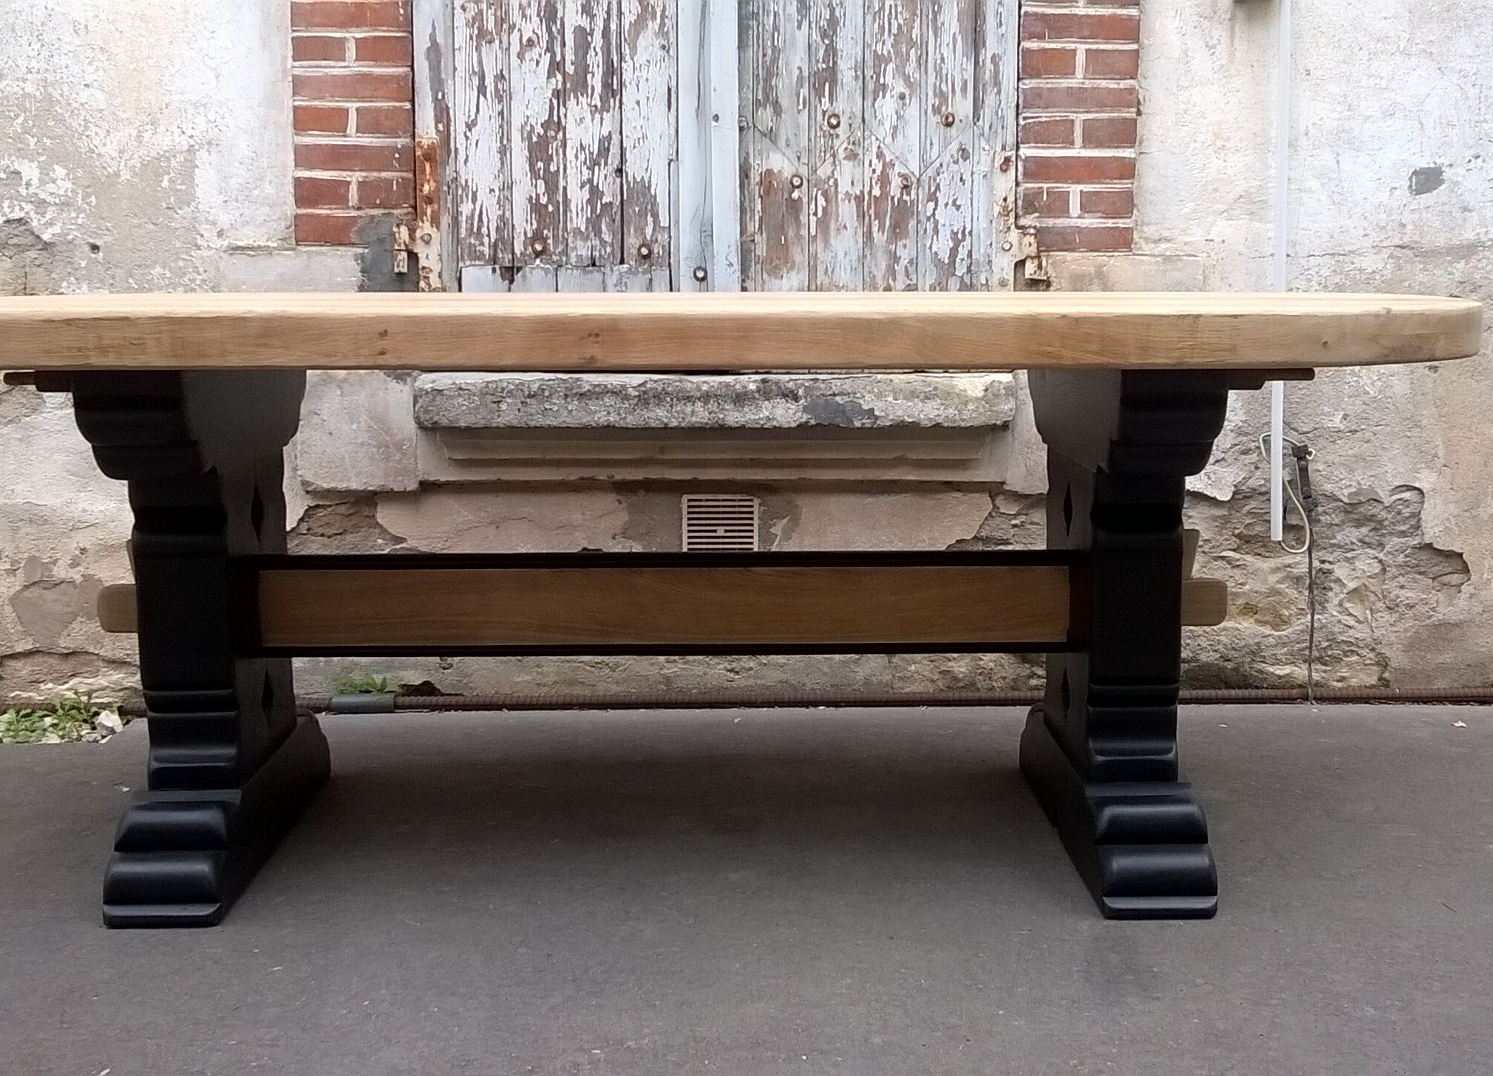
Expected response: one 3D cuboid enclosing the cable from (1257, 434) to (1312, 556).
[{"bbox_3d":[0.999,-0.081,3.110,0.098,0.225,0.045,0,10,-1],"label":"cable"}]

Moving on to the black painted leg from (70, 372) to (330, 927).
[{"bbox_3d":[-0.747,0.086,2.371,0.146,0.718,0.624,0,10,-1],"label":"black painted leg"}]

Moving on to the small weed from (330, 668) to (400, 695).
[{"bbox_3d":[-0.715,0.272,3.140,0.125,0.060,0.080,0,10,-1],"label":"small weed"}]

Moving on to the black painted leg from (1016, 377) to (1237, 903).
[{"bbox_3d":[0.524,0.080,2.394,0.146,0.718,0.624,0,10,-1],"label":"black painted leg"}]

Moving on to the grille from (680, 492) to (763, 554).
[{"bbox_3d":[-0.047,-0.013,3.120,0.146,0.138,0.018,0,10,-1],"label":"grille"}]

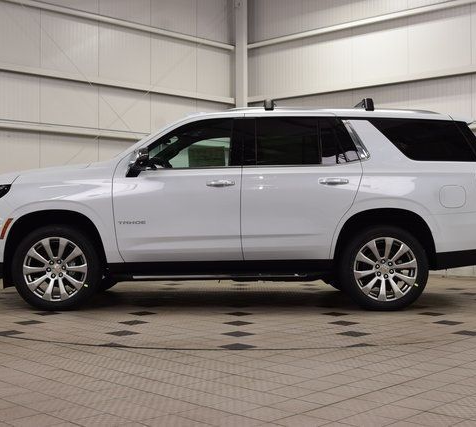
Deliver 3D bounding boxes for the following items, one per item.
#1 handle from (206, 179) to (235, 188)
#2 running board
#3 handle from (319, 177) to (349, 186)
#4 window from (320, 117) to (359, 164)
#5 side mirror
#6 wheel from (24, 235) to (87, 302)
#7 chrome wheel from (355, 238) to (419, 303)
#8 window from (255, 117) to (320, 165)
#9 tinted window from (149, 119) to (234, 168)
[{"bbox_3d":[-0.162,-0.278,7.085,0.265,0.080,0.060,0,0,0],"label":"handle"},{"bbox_3d":[-0.164,0.544,7.170,2.080,0.190,0.200,0,0,0],"label":"running board"},{"bbox_3d":[0.885,-0.296,7.085,0.275,0.080,0.060,0,0,0],"label":"handle"},{"bbox_3d":[0.963,-0.685,7.255,0.361,0.471,0.060,0,-17,0],"label":"window"},{"bbox_3d":[-0.915,-0.478,7.030,0.235,0.265,0.250,0,0,0],"label":"side mirror"},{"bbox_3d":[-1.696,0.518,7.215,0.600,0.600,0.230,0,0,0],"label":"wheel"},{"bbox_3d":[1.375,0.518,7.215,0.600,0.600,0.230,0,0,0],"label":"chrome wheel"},{"bbox_3d":[0.469,-0.695,7.253,0.626,0.491,0.060,0,-17,0],"label":"window"},{"bbox_3d":[-0.442,-0.667,7.260,0.817,0.511,0.060,0,-17,0],"label":"tinted window"}]

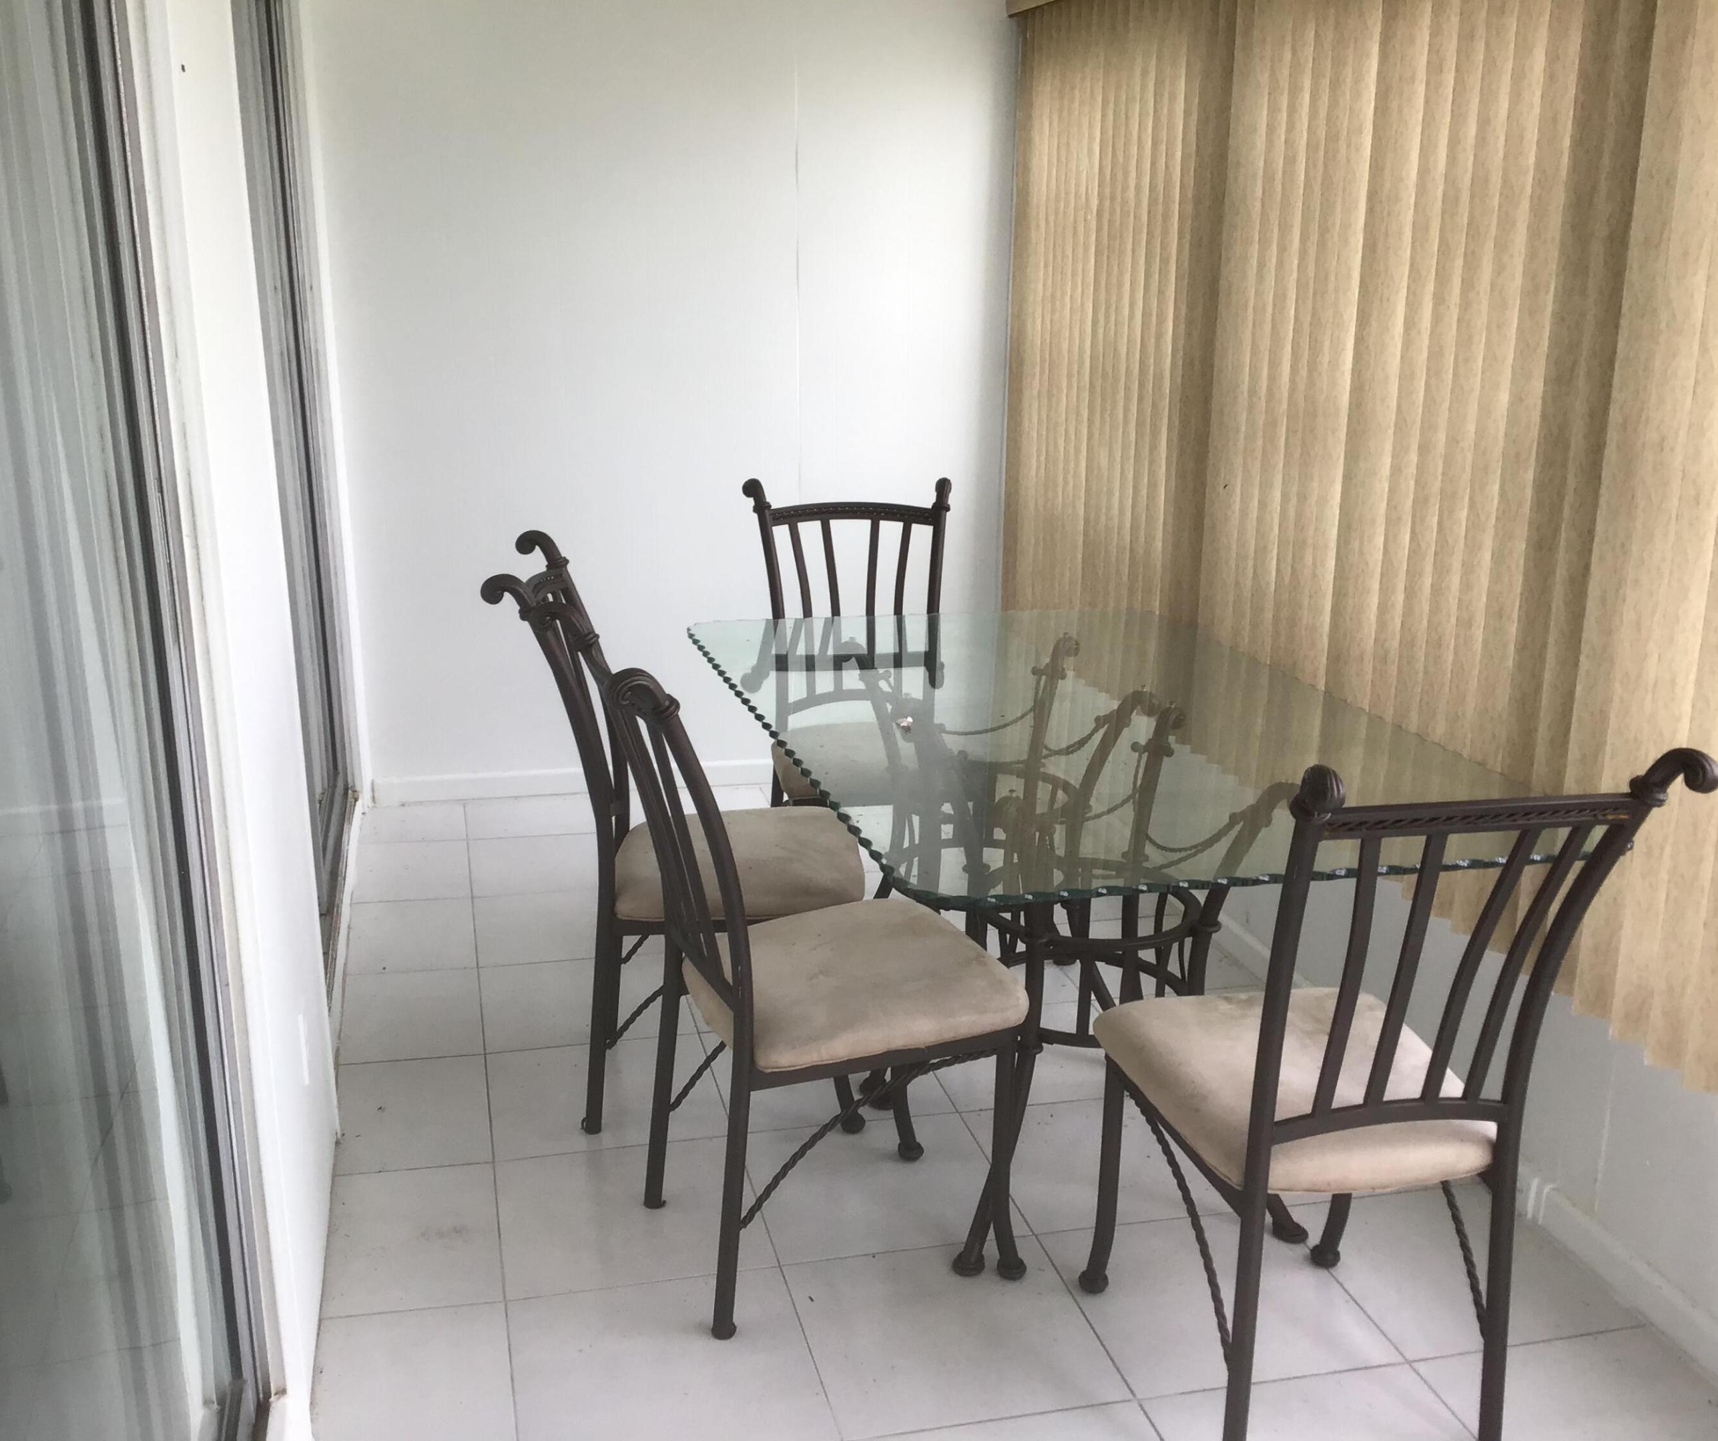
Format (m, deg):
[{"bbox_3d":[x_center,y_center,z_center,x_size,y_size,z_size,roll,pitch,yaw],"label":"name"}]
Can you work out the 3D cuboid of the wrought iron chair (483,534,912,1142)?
[{"bbox_3d":[-0.308,0.193,3.049,0.636,0.989,0.475,0,16,-3],"label":"wrought iron chair"}]

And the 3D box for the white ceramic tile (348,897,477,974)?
[{"bbox_3d":[-0.992,0.485,3.820,0.274,0.011,0.405,-3,16,-14],"label":"white ceramic tile"}]

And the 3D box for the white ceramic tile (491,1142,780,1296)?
[{"bbox_3d":[-0.366,0.791,2.757,0.405,0.011,0.405,-3,16,-14],"label":"white ceramic tile"}]

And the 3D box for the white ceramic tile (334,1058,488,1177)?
[{"bbox_3d":[-0.791,0.700,3.059,0.262,0.011,0.405,-3,16,-14],"label":"white ceramic tile"}]

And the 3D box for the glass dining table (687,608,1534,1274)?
[{"bbox_3d":[0.340,0.346,2.991,1.024,0.747,1.595,-3,16,-16],"label":"glass dining table"}]

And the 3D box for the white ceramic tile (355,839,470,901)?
[{"bbox_3d":[-1.091,0.378,4.201,0.279,0.011,0.405,-3,16,-14],"label":"white ceramic tile"}]

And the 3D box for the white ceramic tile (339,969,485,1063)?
[{"bbox_3d":[-0.892,0.593,3.439,0.270,0.011,0.405,-3,16,-14],"label":"white ceramic tile"}]

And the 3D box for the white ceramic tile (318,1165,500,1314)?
[{"bbox_3d":[-0.693,0.807,2.678,0.262,0.011,0.405,-3,16,-14],"label":"white ceramic tile"}]

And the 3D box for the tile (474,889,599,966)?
[{"bbox_3d":[-0.659,0.469,3.901,0.405,0.011,0.405,-3,16,-14],"label":"tile"}]

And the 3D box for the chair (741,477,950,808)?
[{"bbox_3d":[0.016,0.010,3.728,0.475,0.989,0.636,-1,16,-9],"label":"chair"}]

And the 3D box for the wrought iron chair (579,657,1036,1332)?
[{"bbox_3d":[-0.108,0.338,2.537,0.636,0.989,0.475,-5,17,-22],"label":"wrought iron chair"}]

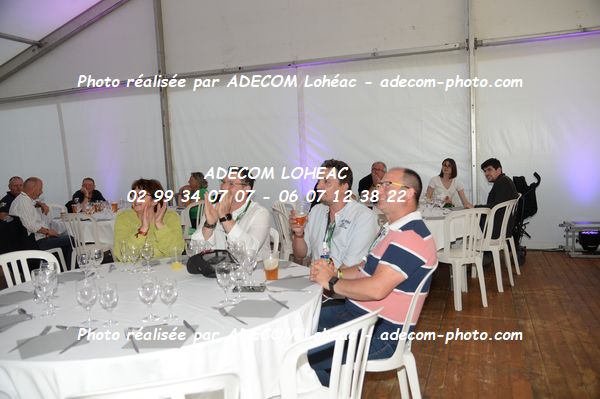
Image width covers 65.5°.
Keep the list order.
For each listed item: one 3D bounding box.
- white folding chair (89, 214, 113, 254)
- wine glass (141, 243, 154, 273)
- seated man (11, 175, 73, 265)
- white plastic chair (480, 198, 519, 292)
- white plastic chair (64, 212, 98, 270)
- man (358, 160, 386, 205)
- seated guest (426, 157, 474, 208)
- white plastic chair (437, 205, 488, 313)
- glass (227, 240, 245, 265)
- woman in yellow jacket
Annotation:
[{"bbox_3d":[-2.135,0.583,5.055,0.450,0.850,0.520,-1,5,16],"label":"white folding chair"},{"bbox_3d":[-0.845,0.318,2.566,0.070,0.155,0.070,-3,5,0],"label":"wine glass"},{"bbox_3d":[-3.083,0.410,5.540,0.800,1.330,0.550,-7,7,-43],"label":"seated man"},{"bbox_3d":[1.892,0.450,4.775,0.480,0.880,0.530,-7,6,-40],"label":"white plastic chair"},{"bbox_3d":[-2.481,0.595,5.673,0.480,0.880,0.530,-1,5,21],"label":"white plastic chair"},{"bbox_3d":[0.960,0.178,5.638,0.530,1.290,0.780,-3,5,-3],"label":"man"},{"bbox_3d":[1.759,0.155,5.536,0.530,1.270,0.680,-1,5,22],"label":"seated guest"},{"bbox_3d":[1.439,0.513,4.288,0.480,0.880,0.530,-4,5,-14],"label":"white plastic chair"},{"bbox_3d":[-0.340,0.303,2.470,0.072,0.155,0.072,-3,5,0],"label":"glass"},{"bbox_3d":[-0.938,0.496,3.109,0.520,1.260,0.760,-3,5,-9],"label":"woman in yellow jacket"}]

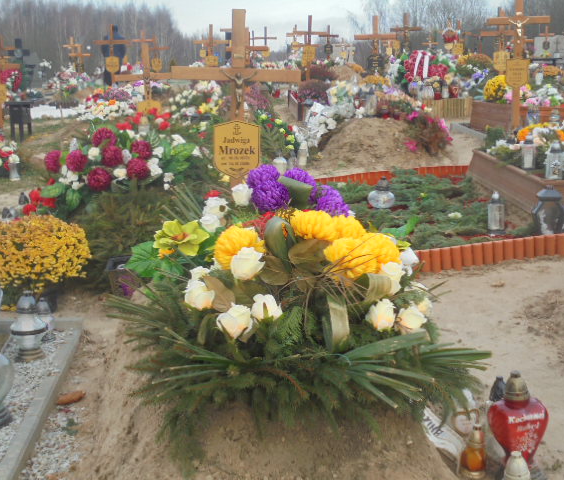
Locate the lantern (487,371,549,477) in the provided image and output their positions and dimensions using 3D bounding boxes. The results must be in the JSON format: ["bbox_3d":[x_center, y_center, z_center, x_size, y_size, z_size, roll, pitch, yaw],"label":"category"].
[{"bbox_3d":[0.628,0.497,2.120,0.145,0.319,0.095,-4,14,-17],"label":"lantern"}]

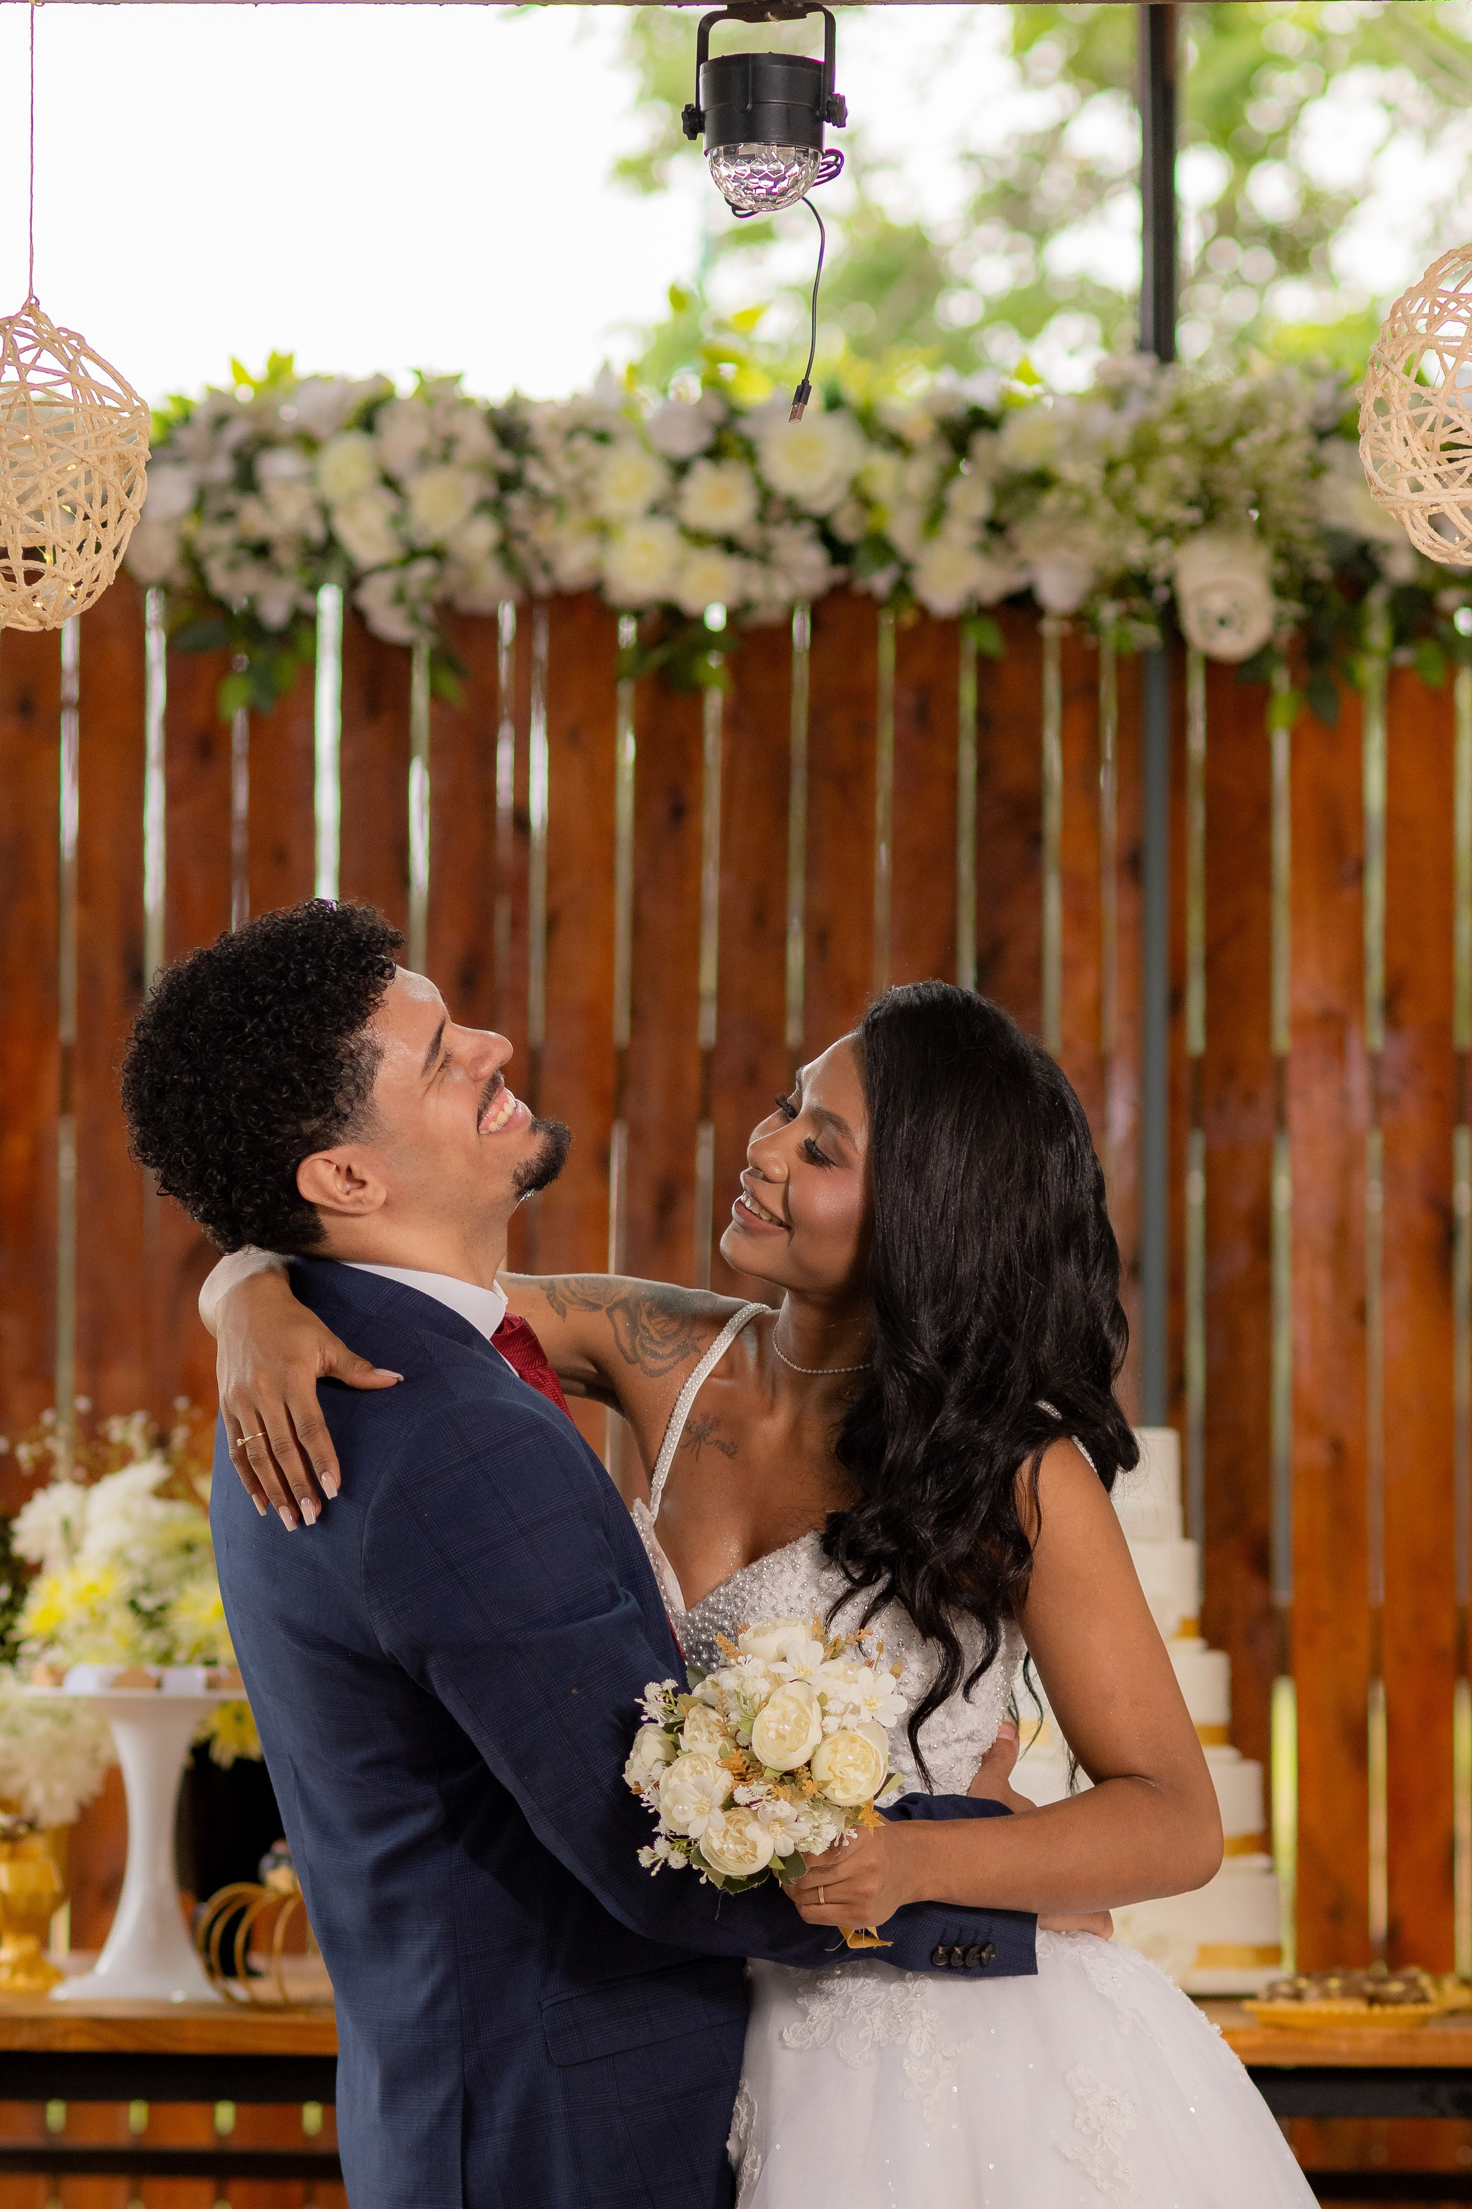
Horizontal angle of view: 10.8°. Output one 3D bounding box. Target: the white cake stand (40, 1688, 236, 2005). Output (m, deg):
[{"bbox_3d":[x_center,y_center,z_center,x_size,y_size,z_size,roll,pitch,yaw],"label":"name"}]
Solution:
[{"bbox_3d":[-0.497,0.627,6.620,0.215,0.265,0.215,0,-2,3],"label":"white cake stand"}]

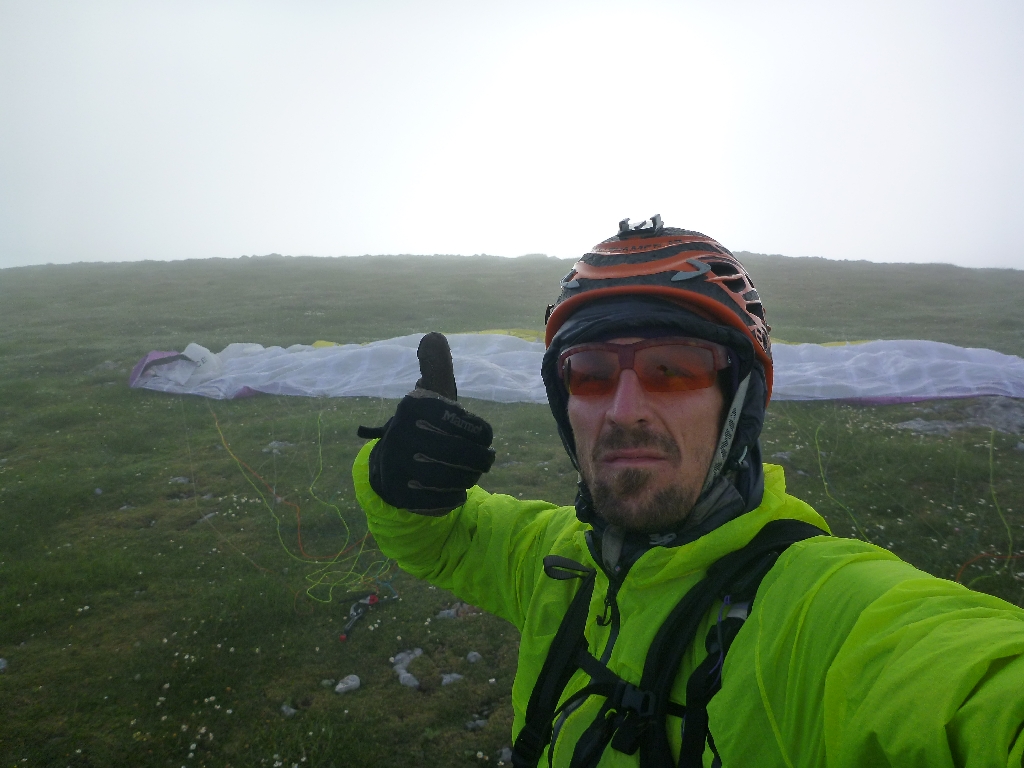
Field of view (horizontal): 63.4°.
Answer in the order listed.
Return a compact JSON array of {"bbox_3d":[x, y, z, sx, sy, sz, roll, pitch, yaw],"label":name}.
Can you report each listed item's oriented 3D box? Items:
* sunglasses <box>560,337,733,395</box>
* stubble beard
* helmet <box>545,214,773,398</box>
[{"bbox_3d":[0.119,-0.010,0.690,0.145,0.048,0.140,0,-5,27],"label":"sunglasses"},{"bbox_3d":[0.111,0.076,0.665,0.107,0.083,0.072,0,-5,28],"label":"stubble beard"},{"bbox_3d":[0.138,-0.074,0.760,0.208,0.160,0.255,0,-19,28],"label":"helmet"}]

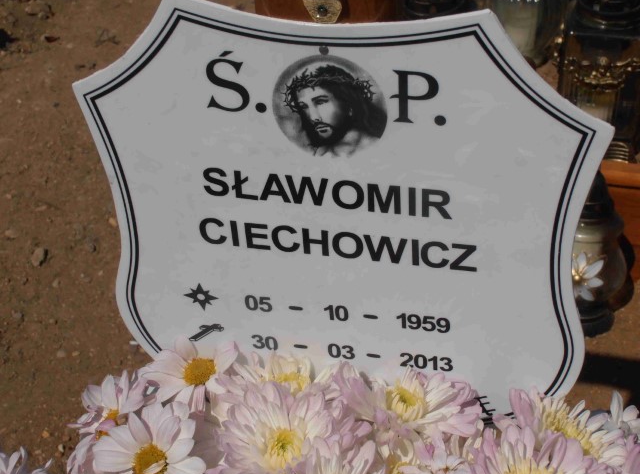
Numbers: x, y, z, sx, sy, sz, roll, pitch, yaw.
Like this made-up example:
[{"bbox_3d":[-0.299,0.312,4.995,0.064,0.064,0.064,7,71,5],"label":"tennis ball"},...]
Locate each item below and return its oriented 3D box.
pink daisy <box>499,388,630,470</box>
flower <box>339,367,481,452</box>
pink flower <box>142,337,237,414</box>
[{"bbox_3d":[0.122,0.097,0.640,0.060,0.028,0.050,0,53,-25],"label":"pink daisy"},{"bbox_3d":[0.045,0.088,0.645,0.067,0.028,0.052,0,55,6],"label":"flower"},{"bbox_3d":[-0.067,0.072,0.660,0.049,0.020,0.044,0,65,-5],"label":"pink flower"}]

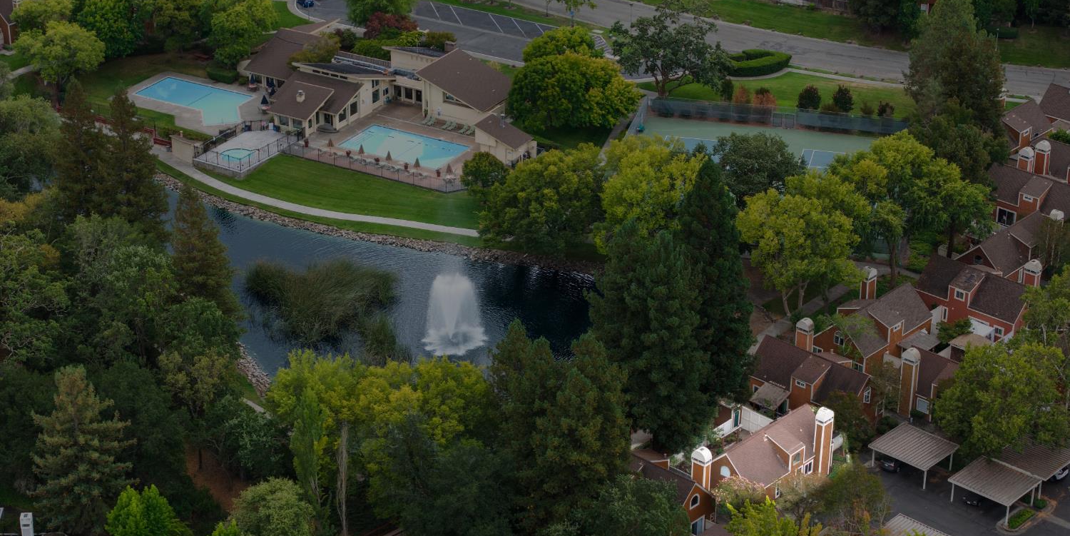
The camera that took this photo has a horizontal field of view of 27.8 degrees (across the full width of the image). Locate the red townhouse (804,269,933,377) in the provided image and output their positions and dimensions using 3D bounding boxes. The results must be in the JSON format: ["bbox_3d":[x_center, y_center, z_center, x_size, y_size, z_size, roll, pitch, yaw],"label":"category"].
[{"bbox_3d":[36.450,5.510,233.650,7.600,7.800,13.000,23,34,38],"label":"red townhouse"}]

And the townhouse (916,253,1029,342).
[{"bbox_3d":[49.770,2.840,240.540,12.800,6.500,7.400,23,34,38],"label":"townhouse"}]

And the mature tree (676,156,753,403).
[{"bbox_3d":[17.392,2.042,216.451,9.200,28.000,9.200,3,26,5],"label":"mature tree"}]

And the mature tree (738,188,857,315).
[{"bbox_3d":[29.047,-1.356,238.696,13.000,14.400,12.000,4,27,7],"label":"mature tree"}]

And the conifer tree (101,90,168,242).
[{"bbox_3d":[-47.061,-11.328,250.668,7.900,21.000,7.900,-5,27,-10],"label":"conifer tree"}]

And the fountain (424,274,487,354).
[{"bbox_3d":[-9.020,4.730,237.830,7.200,7.500,7.200,0,26,0],"label":"fountain"}]

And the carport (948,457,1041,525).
[{"bbox_3d":[44.106,21.350,207.842,6.600,2.350,6.100,22,33,37],"label":"carport"}]

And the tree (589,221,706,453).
[{"bbox_3d":[10.810,6.940,212.400,11.200,24.000,11.200,0,26,0],"label":"tree"}]

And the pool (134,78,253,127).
[{"bbox_3d":[-46.906,-22.106,299.479,18.700,1.500,12.000,14,29,25],"label":"pool"}]

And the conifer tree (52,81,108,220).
[{"bbox_3d":[-53.362,-12.477,253.598,7.400,20.400,7.400,-6,27,-12],"label":"conifer tree"}]

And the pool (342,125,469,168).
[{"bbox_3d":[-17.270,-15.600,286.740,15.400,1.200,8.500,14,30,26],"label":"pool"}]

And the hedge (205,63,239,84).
[{"bbox_3d":[-44.223,-27.480,307.331,3.800,1.300,2.600,14,29,25],"label":"hedge"}]

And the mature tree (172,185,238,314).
[{"bbox_3d":[-35.970,-0.520,230.760,8.400,18.440,8.400,0,26,0],"label":"mature tree"}]

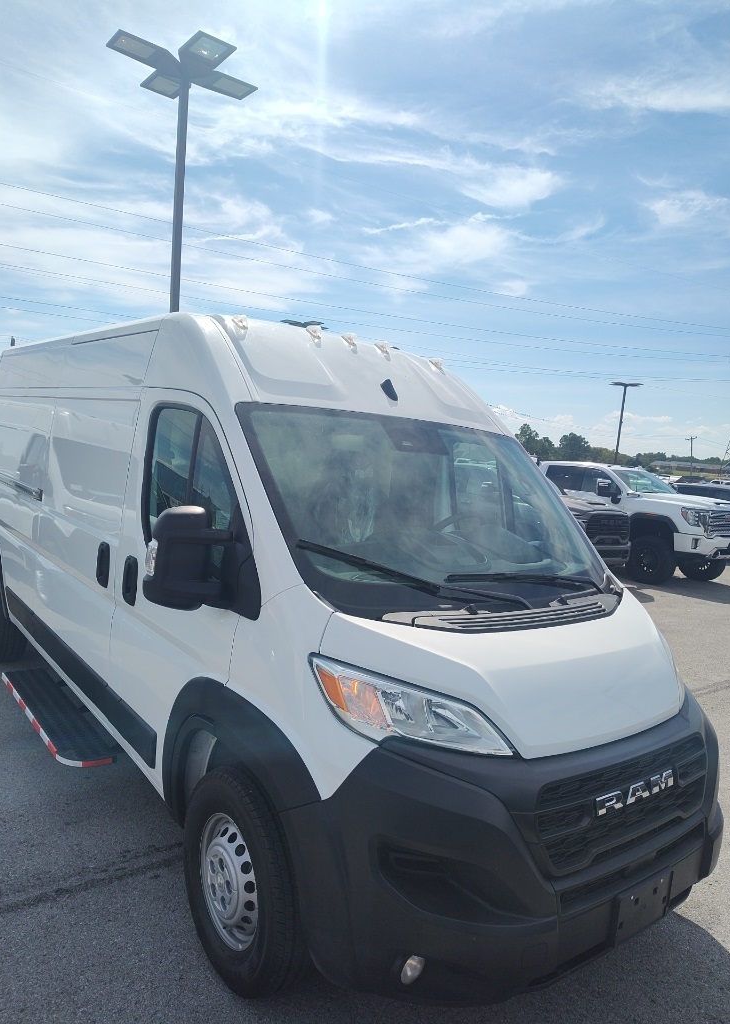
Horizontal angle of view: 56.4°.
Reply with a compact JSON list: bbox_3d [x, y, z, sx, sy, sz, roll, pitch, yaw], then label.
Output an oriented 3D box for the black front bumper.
[{"bbox_3d":[0.729,1.203,2.610,2.020,0.880,0.700,1,7,-39],"label":"black front bumper"}]

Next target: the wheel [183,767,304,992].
[{"bbox_3d":[-0.423,1.368,2.583,0.235,0.735,0.735,1,7,-39],"label":"wheel"}]

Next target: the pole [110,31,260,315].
[{"bbox_3d":[-3.119,-3.159,10.885,2.200,7.700,2.200,1,7,-36],"label":"pole"}]

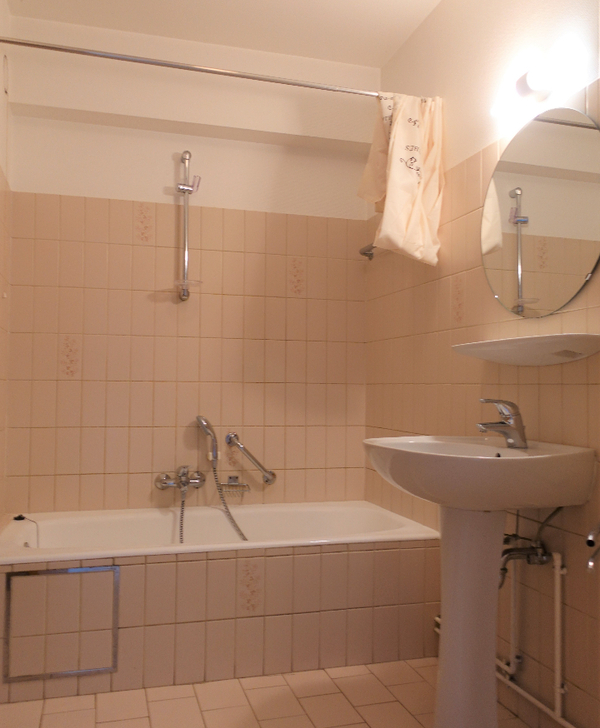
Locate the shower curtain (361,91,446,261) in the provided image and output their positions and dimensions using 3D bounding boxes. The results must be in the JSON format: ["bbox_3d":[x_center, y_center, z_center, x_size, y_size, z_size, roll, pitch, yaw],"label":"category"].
[{"bbox_3d":[0.404,-0.709,2.360,0.265,0.658,0.214,1,-2,-14],"label":"shower curtain"}]

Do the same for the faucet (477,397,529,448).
[{"bbox_3d":[0.587,0.175,1.741,0.151,0.142,0.049,2,-2,-17],"label":"faucet"}]

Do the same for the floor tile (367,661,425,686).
[{"bbox_3d":[0.327,1.073,2.072,0.147,0.010,0.165,1,-3,-16],"label":"floor tile"}]

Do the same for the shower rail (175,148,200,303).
[{"bbox_3d":[-0.494,-0.614,2.660,0.097,0.648,0.090,1,-3,-16],"label":"shower rail"}]

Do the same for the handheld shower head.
[{"bbox_3d":[-0.416,0.342,2.699,0.103,0.212,0.072,2,-2,-17],"label":"handheld shower head"}]

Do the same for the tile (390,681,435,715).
[{"bbox_3d":[0.399,1.110,1.985,0.146,0.012,0.194,1,-2,-18],"label":"tile"}]

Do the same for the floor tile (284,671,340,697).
[{"bbox_3d":[0.038,1.067,1.994,0.150,0.010,0.179,2,-2,-17],"label":"floor tile"}]

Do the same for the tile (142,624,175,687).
[{"bbox_3d":[-0.480,0.992,2.048,0.102,0.202,0.010,1,-2,-14],"label":"tile"}]

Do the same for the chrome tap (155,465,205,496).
[{"bbox_3d":[-0.521,0.504,2.596,0.198,0.126,0.136,1,-3,-16],"label":"chrome tap"}]

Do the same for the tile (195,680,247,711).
[{"bbox_3d":[-0.263,1.102,1.992,0.154,0.012,0.178,1,-2,-18],"label":"tile"}]

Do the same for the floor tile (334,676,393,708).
[{"bbox_3d":[0.218,1.110,2.034,0.146,0.012,0.193,1,-2,-18],"label":"floor tile"}]

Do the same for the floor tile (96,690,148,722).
[{"bbox_3d":[-0.569,1.096,1.918,0.158,0.012,0.180,1,-2,-18],"label":"floor tile"}]

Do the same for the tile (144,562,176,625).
[{"bbox_3d":[-0.457,0.755,1.975,0.100,0.200,0.010,1,-3,-16],"label":"tile"}]

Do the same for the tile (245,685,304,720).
[{"bbox_3d":[-0.079,1.061,1.873,0.147,0.010,0.185,1,-3,-16],"label":"tile"}]

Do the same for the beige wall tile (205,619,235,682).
[{"bbox_3d":[-0.268,0.961,2.019,0.099,0.199,0.010,2,-2,-17],"label":"beige wall tile"}]

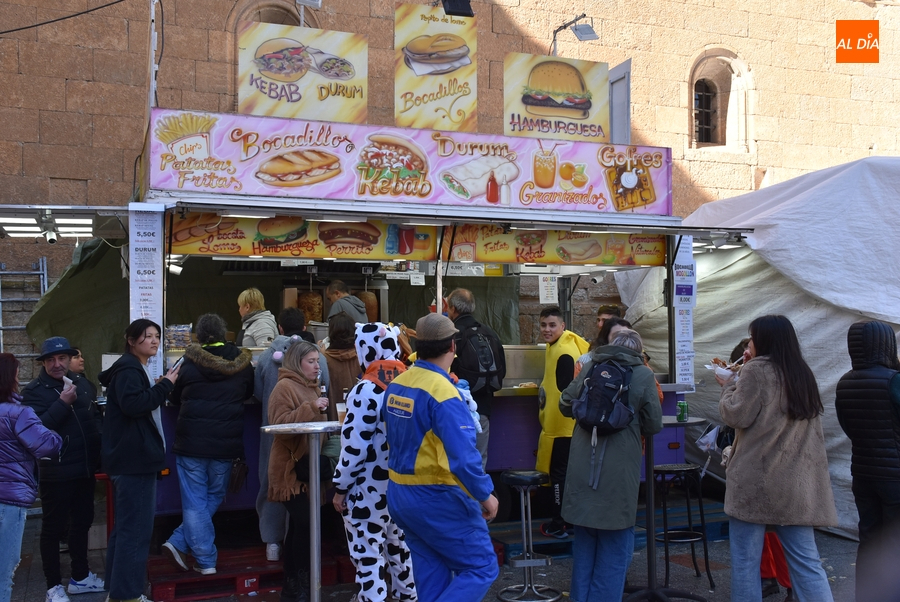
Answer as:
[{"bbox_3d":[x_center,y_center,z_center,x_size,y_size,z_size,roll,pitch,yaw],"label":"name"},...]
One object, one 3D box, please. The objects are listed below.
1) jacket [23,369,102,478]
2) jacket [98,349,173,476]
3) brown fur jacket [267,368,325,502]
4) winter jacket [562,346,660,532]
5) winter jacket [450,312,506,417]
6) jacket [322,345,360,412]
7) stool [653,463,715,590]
[{"bbox_3d":[-2.424,0.768,5.650,0.380,0.730,0.510,-3,-3,42],"label":"jacket"},{"bbox_3d":[-1.921,0.689,5.520,0.450,0.755,0.450,0,-3,0],"label":"jacket"},{"bbox_3d":[-0.926,0.817,5.473,0.360,0.810,0.430,0,-2,13],"label":"brown fur jacket"},{"bbox_3d":[0.906,0.766,5.055,0.580,1.020,0.420,0,-2,6],"label":"winter jacket"},{"bbox_3d":[0.178,0.443,6.288,0.500,0.730,0.380,1,-2,-25],"label":"winter jacket"},{"bbox_3d":[-0.707,0.647,5.980,0.460,0.720,0.340,0,-2,-6],"label":"jacket"},{"bbox_3d":[1.530,1.474,5.930,0.355,0.765,0.355,0,-3,-2],"label":"stool"}]

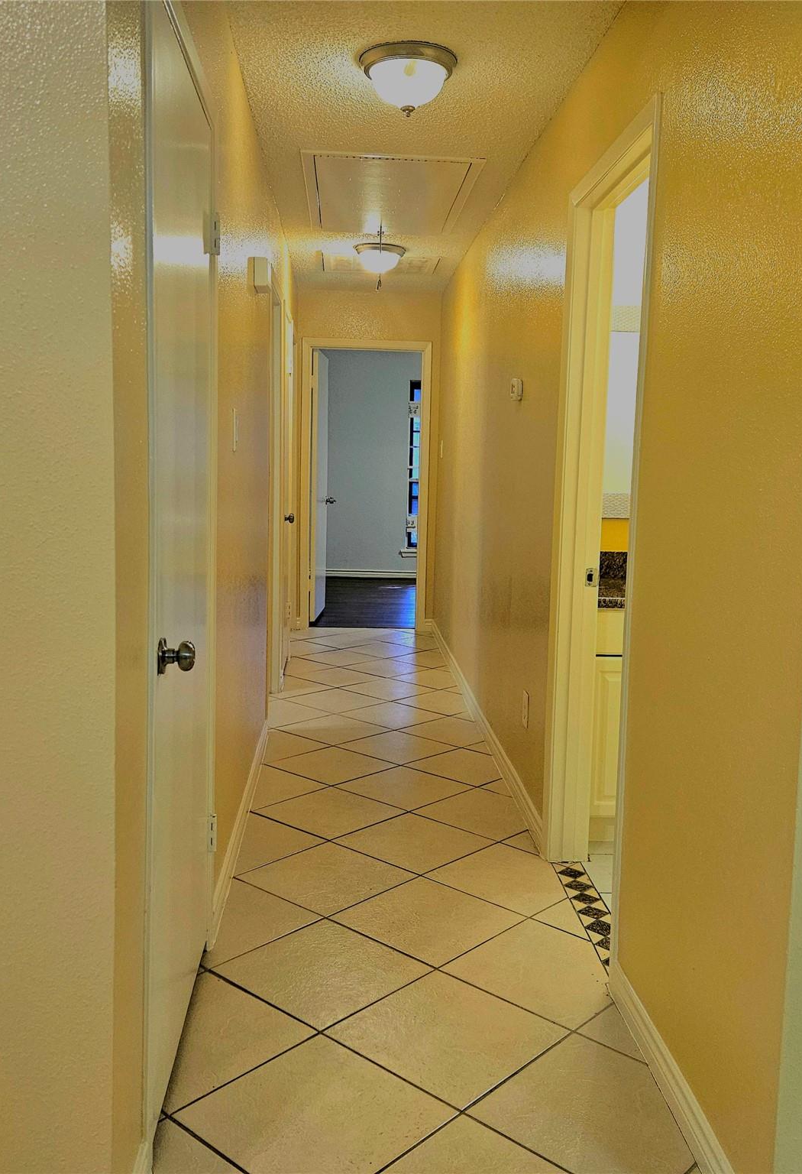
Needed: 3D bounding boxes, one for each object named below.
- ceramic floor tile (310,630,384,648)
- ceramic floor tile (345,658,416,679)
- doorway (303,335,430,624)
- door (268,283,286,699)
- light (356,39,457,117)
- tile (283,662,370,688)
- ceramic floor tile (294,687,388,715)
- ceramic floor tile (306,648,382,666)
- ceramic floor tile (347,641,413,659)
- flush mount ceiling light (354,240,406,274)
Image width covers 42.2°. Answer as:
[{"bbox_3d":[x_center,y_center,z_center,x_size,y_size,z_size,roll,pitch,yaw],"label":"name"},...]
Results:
[{"bbox_3d":[-0.422,0.383,7.175,0.400,0.010,0.400,8,10,42],"label":"ceramic floor tile"},{"bbox_3d":[-0.093,0.498,6.335,0.400,0.010,0.400,8,10,42],"label":"ceramic floor tile"},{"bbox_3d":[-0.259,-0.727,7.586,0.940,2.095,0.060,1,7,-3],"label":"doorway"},{"bbox_3d":[-0.652,-0.399,5.196,0.045,2.030,0.740,1,7,-3],"label":"door"},{"bbox_3d":[0.021,-1.473,3.074,0.300,0.153,0.300,1,7,-3],"label":"light"},{"bbox_3d":[-0.365,0.530,6.036,0.400,0.010,0.400,8,10,42],"label":"tile"},{"bbox_3d":[-0.337,0.603,5.466,0.400,0.010,0.400,8,10,42],"label":"ceramic floor tile"},{"bbox_3d":[-0.394,0.457,6.605,0.400,0.010,0.400,8,10,42],"label":"ceramic floor tile"},{"bbox_3d":[-0.121,0.425,6.905,0.400,0.010,0.400,8,10,42],"label":"ceramic floor tile"},{"bbox_3d":[-0.119,-1.839,5.891,0.300,0.145,0.300,1,7,-3],"label":"flush mount ceiling light"}]

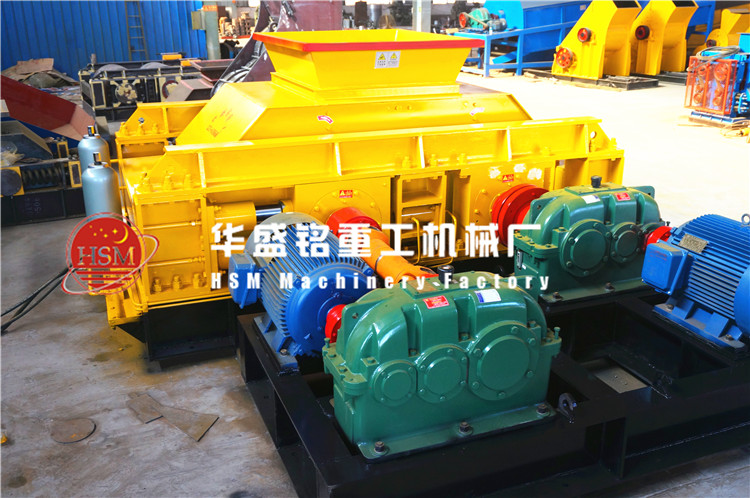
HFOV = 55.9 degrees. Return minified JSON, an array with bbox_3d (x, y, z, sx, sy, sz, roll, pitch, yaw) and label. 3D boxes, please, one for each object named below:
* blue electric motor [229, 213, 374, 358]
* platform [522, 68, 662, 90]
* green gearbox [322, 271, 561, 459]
[{"bbox_3d":[-0.252,0.142,2.735,0.528,0.440,0.864,-7,21,-20],"label":"blue electric motor"},{"bbox_3d":[5.362,-4.361,18.033,1.034,0.155,3.689,-11,22,-27],"label":"platform"},{"bbox_3d":[0.221,0.290,2.273,0.752,0.496,0.376,-7,21,-20],"label":"green gearbox"}]

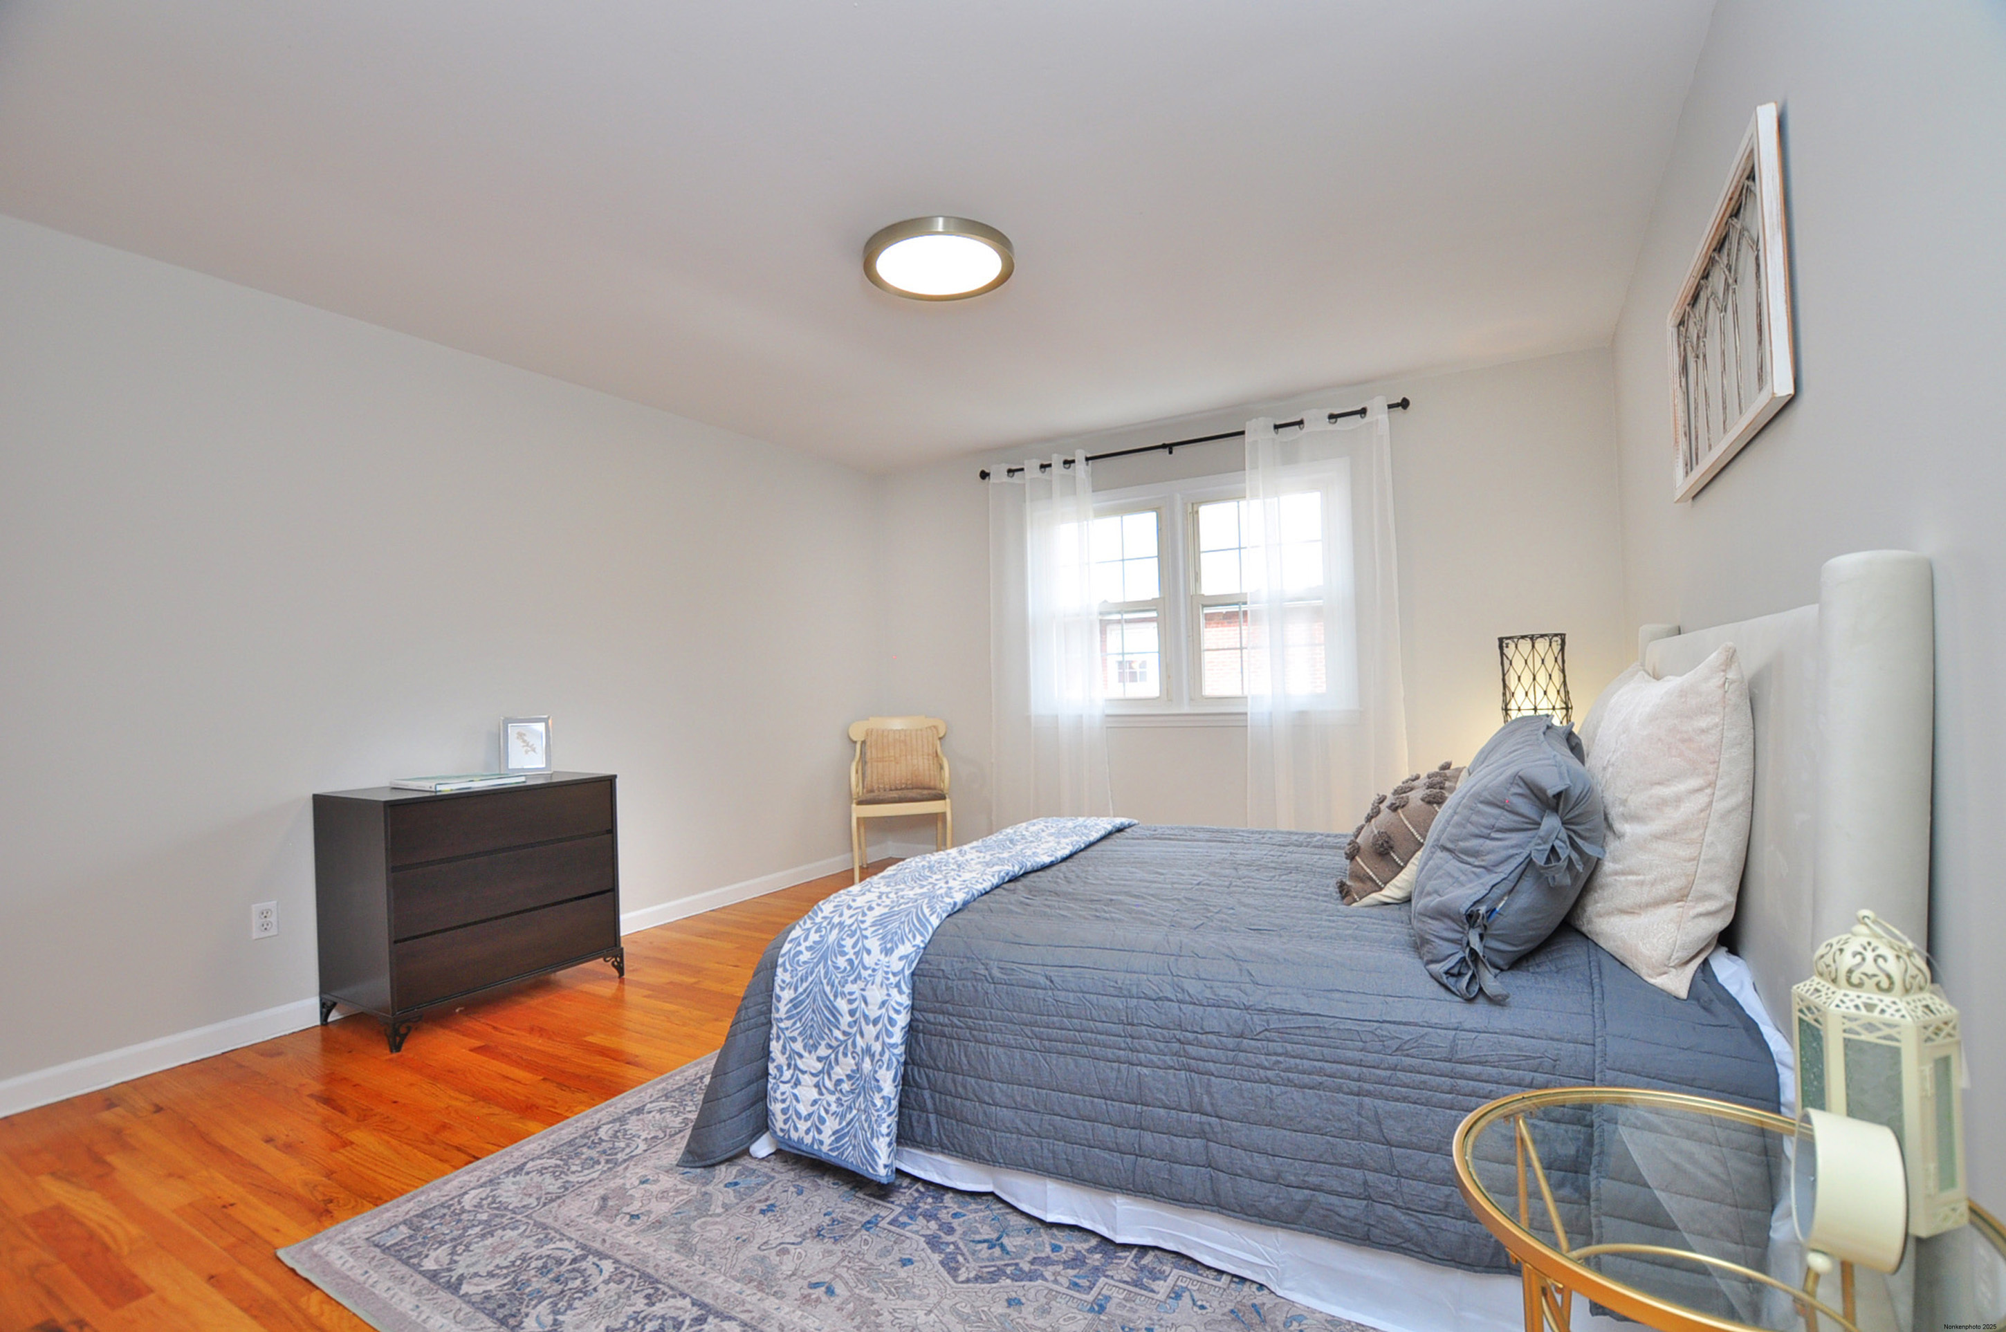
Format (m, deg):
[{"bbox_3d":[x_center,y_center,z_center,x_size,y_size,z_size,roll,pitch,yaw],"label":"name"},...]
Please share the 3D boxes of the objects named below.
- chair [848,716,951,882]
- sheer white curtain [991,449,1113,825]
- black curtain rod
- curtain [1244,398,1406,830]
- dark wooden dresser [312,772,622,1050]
[{"bbox_3d":[-0.592,0.759,4.820,0.580,0.900,0.540,-1,-1,-10],"label":"chair"},{"bbox_3d":[0.233,-0.028,4.647,0.750,2.260,0.100,-2,-1,29],"label":"sheer white curtain"},{"bbox_3d":[0.857,-1.142,4.325,2.249,0.055,0.080,-2,-1,29],"label":"black curtain rod"},{"bbox_3d":[1.492,-0.077,3.938,0.720,2.260,0.100,-2,-1,29],"label":"curtain"},{"bbox_3d":[-1.901,0.819,3.024,0.480,0.776,0.790,-2,-1,32],"label":"dark wooden dresser"}]

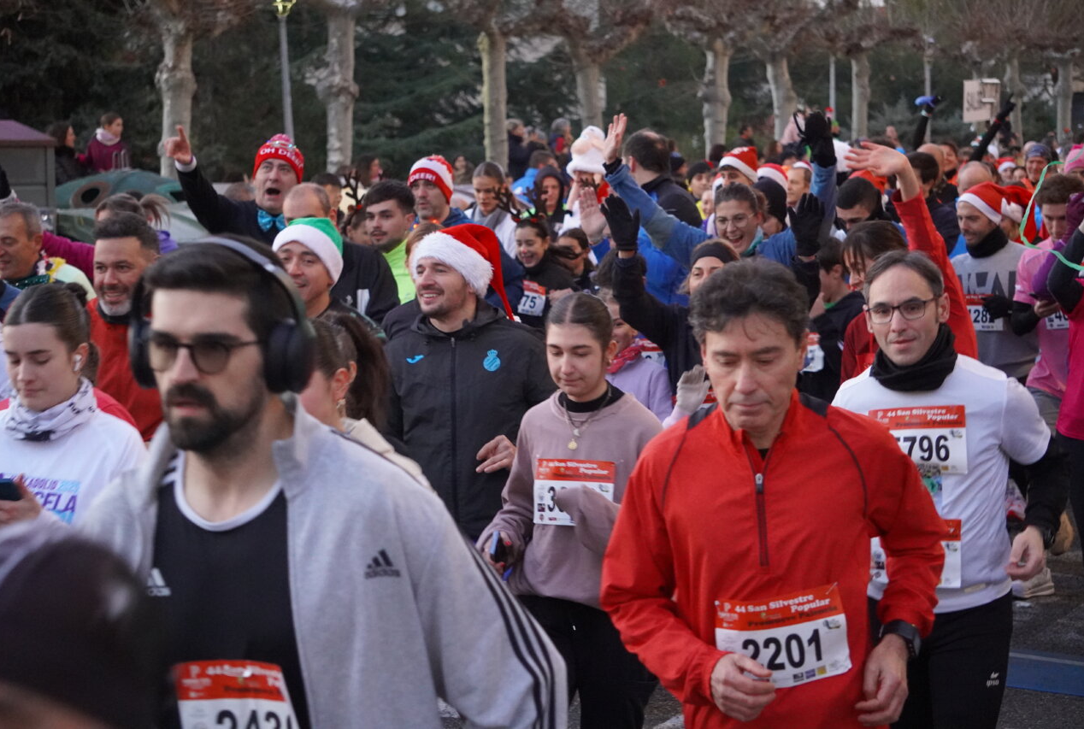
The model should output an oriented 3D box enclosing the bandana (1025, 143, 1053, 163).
[{"bbox_3d":[2.972,-1.265,14.900,0.175,0.130,0.210,2,-2,18],"label":"bandana"}]

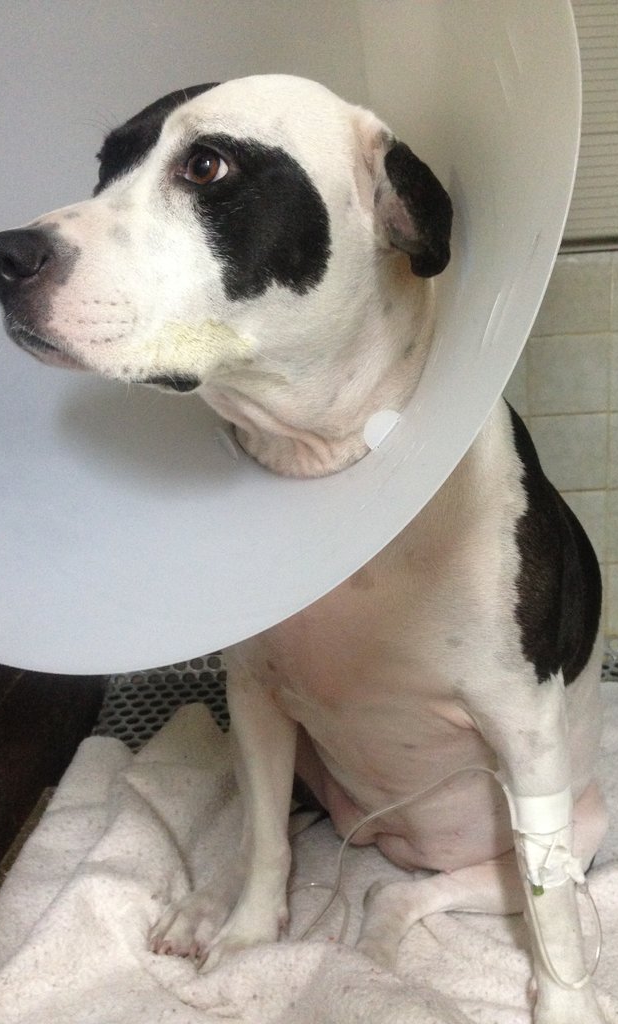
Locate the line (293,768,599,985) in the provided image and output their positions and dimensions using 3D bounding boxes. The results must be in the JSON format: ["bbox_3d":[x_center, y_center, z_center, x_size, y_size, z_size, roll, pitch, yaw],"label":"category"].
[{"bbox_3d":[0.085,0.247,0.710,0.240,0.158,0.090,1,14,18],"label":"line"}]

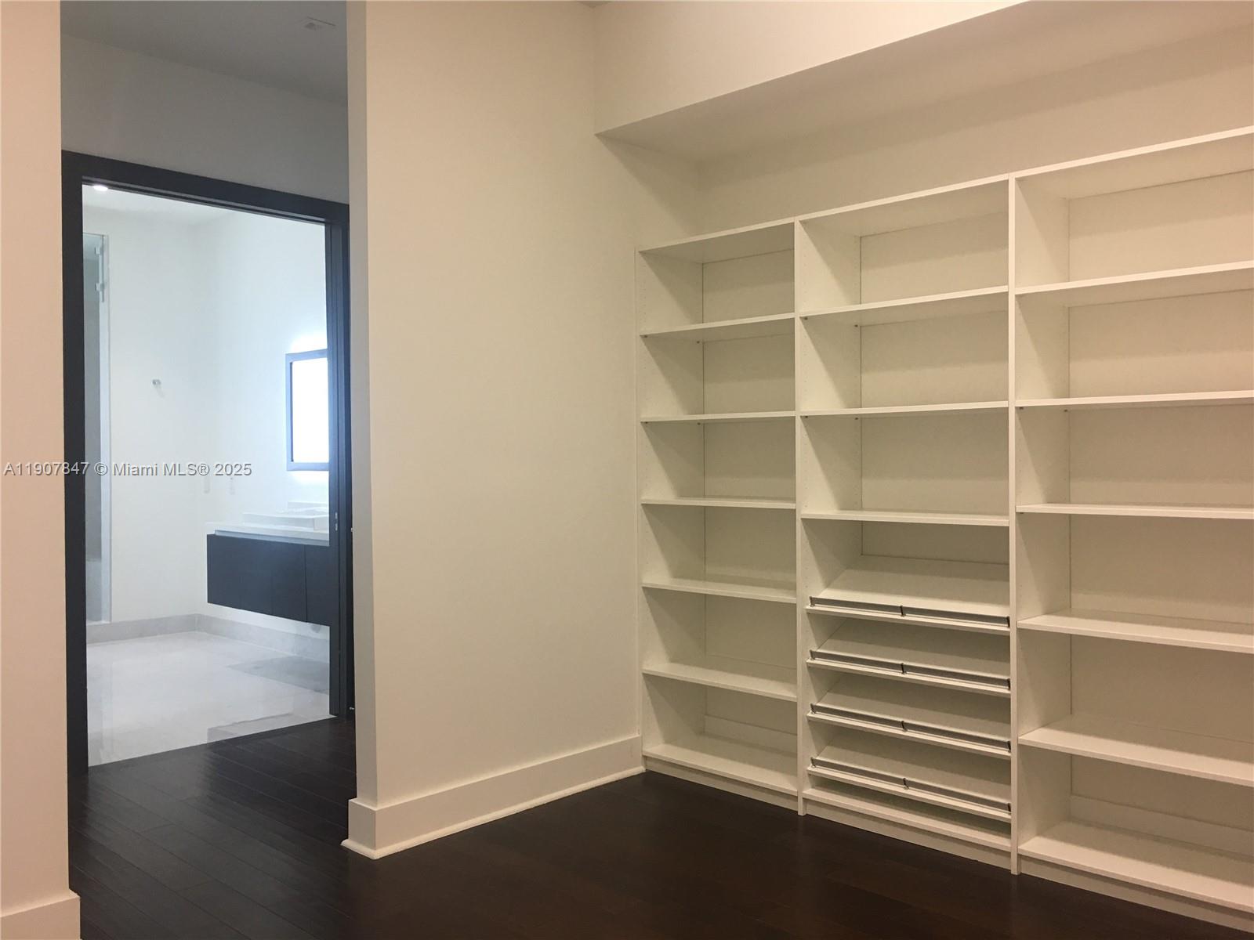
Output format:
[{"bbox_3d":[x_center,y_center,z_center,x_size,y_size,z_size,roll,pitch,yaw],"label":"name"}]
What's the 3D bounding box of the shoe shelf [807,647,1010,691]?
[{"bbox_3d":[1.021,0.611,3.591,0.760,0.075,0.350,0,19,44],"label":"shoe shelf"}]

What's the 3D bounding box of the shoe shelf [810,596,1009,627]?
[{"bbox_3d":[1.020,0.419,3.589,0.760,0.075,0.350,0,19,44],"label":"shoe shelf"}]

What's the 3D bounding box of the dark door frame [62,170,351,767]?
[{"bbox_3d":[-1.851,-0.029,4.774,0.150,2.540,1.360,0,1,44],"label":"dark door frame"}]

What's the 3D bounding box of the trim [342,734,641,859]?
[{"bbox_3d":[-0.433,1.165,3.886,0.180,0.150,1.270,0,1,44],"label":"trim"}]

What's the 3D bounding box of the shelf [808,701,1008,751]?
[{"bbox_3d":[1.023,0.804,3.593,0.760,0.075,0.350,0,19,44],"label":"shelf"}]

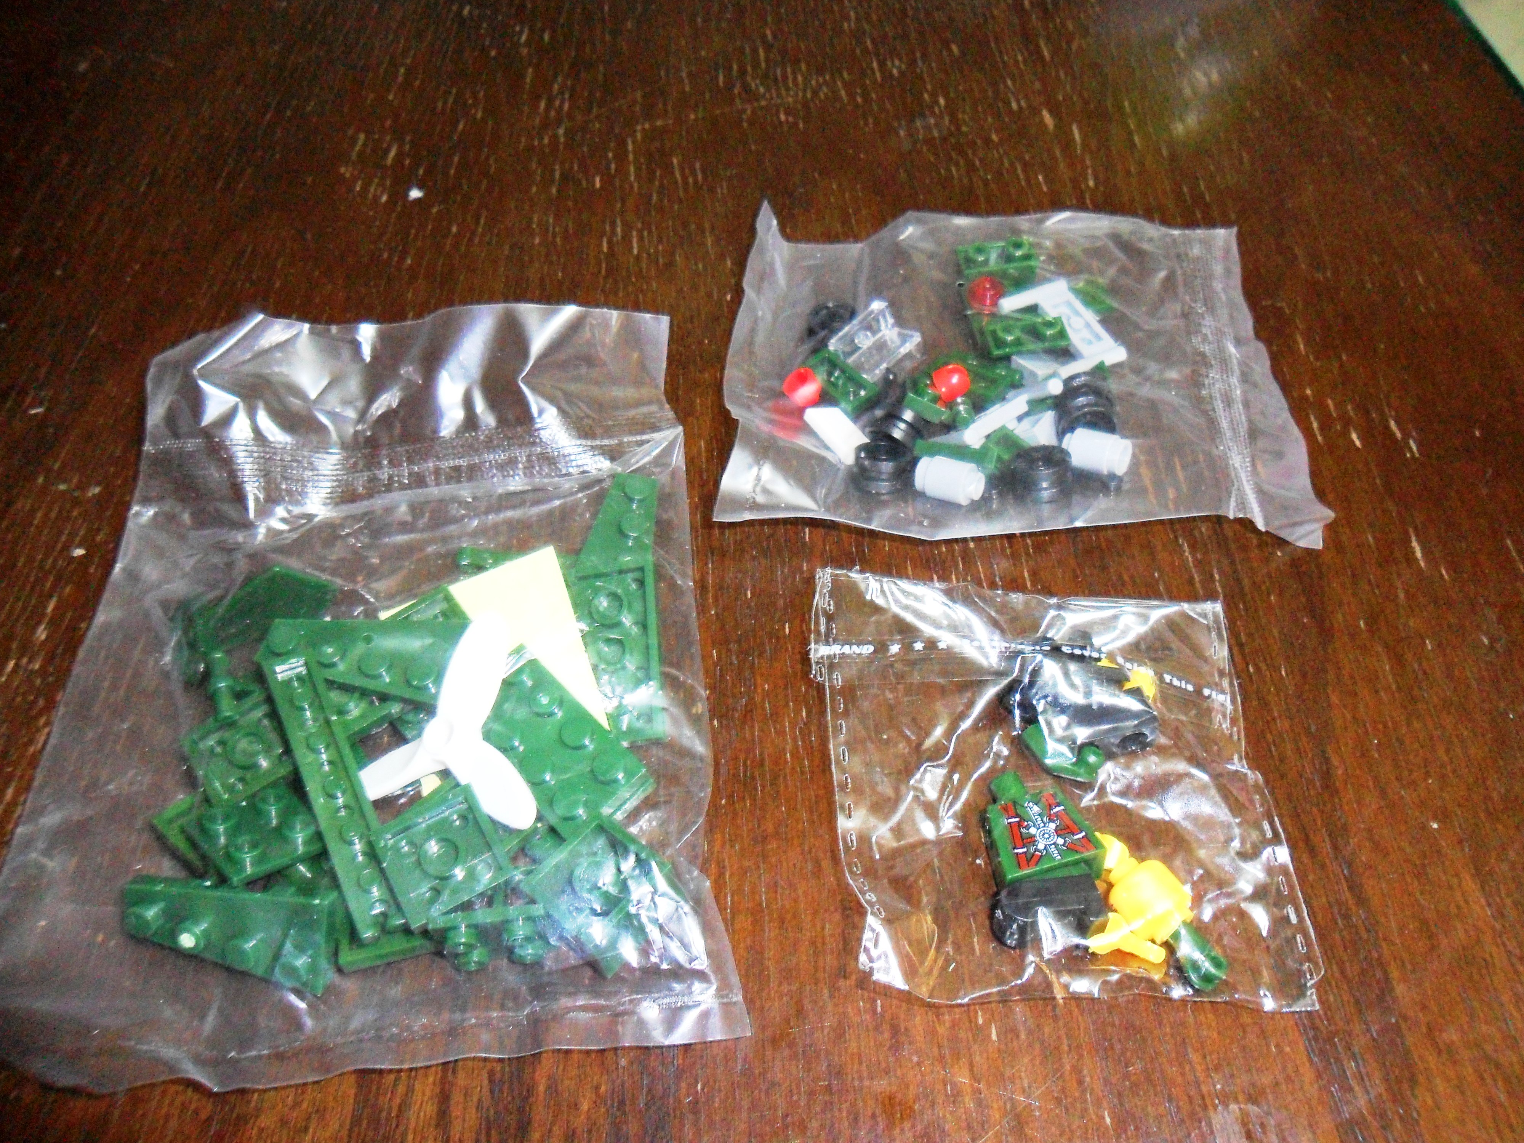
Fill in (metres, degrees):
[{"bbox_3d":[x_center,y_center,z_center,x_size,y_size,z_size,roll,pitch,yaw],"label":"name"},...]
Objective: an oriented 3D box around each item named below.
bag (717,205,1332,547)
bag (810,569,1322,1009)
[{"bbox_3d":[0.050,-0.046,0.236,0.113,0.020,0.087,2,54,2],"label":"bag"},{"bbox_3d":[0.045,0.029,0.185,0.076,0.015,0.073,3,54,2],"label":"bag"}]

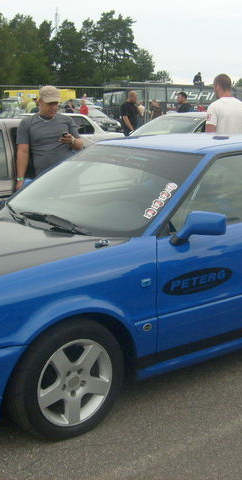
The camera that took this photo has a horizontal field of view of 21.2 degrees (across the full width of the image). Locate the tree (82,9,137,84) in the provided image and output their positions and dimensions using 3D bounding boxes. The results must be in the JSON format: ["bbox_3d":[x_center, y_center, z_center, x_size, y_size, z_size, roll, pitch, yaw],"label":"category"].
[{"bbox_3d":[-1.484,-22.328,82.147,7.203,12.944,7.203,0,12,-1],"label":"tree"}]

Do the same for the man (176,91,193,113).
[{"bbox_3d":[1.242,-2.166,13.385,0.340,1.746,0.480,-8,15,-35],"label":"man"}]

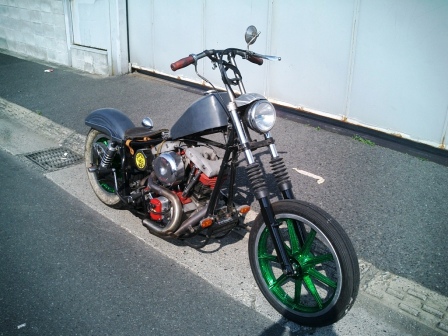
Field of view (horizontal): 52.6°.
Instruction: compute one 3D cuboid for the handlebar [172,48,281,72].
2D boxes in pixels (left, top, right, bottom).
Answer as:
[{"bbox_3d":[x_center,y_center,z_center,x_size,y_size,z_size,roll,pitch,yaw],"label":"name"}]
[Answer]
[{"bbox_3d":[0.031,-0.587,2.402,0.710,0.120,0.250,-19,29,-40],"label":"handlebar"}]

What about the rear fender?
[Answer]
[{"bbox_3d":[-0.749,-0.303,3.188,0.540,0.200,0.200,24,24,38],"label":"rear fender"}]

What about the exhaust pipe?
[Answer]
[{"bbox_3d":[-0.365,0.227,2.654,0.350,0.310,0.140,24,24,38],"label":"exhaust pipe"}]

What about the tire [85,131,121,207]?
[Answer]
[{"bbox_3d":[-0.789,-0.046,3.277,0.650,0.650,0.130,24,24,38],"label":"tire"}]

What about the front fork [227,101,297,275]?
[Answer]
[{"bbox_3d":[0.249,0.076,2.334,0.270,0.920,0.130,-12,-9,-46],"label":"front fork"}]

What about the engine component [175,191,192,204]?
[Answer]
[{"bbox_3d":[-0.244,0.178,2.732,0.120,0.080,0.110,24,24,38],"label":"engine component"}]

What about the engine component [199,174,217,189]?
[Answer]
[{"bbox_3d":[-0.089,0.077,2.594,0.140,0.085,0.130,24,24,38],"label":"engine component"}]

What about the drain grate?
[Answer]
[{"bbox_3d":[-1.546,-0.091,4.120,0.380,0.040,0.420,-19,33,-41],"label":"drain grate"}]

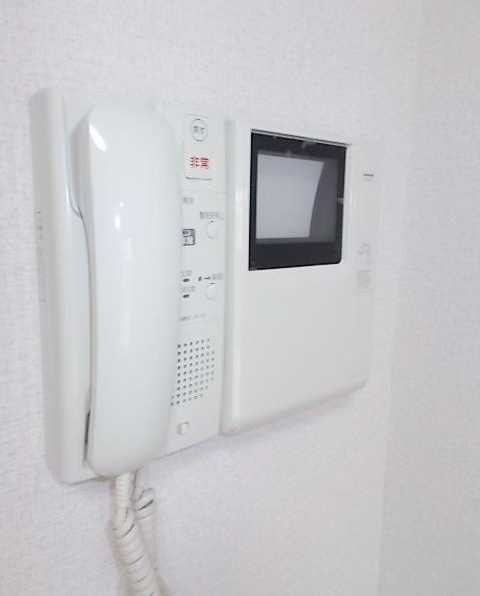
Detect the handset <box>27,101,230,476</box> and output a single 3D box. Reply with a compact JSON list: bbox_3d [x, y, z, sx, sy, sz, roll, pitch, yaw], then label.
[{"bbox_3d":[-0.057,-0.004,0.305,0.115,0.220,0.064,-6,11,-40],"label":"handset"}]

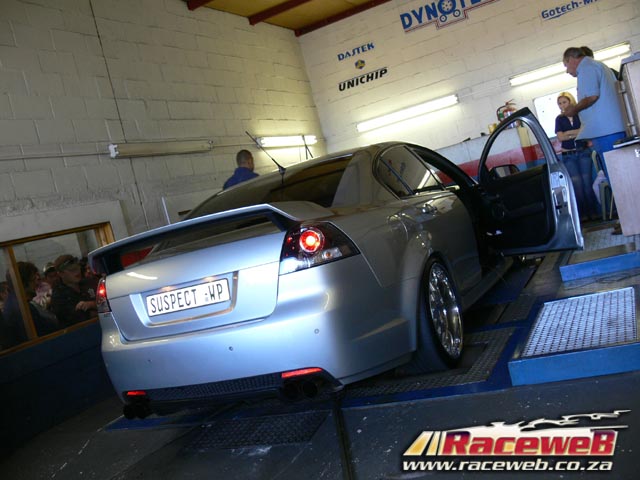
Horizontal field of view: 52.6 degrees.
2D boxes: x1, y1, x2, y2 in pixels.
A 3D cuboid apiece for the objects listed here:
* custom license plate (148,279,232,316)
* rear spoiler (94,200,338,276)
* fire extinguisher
[{"bbox_3d":[-0.651,0.287,3.171,0.518,0.112,0.012,-13,-7,28],"label":"custom license plate"},{"bbox_3d":[-0.651,-0.014,3.304,1.290,0.170,0.360,-13,3,28],"label":"rear spoiler"},{"bbox_3d":[2.541,-1.682,8.655,0.200,0.430,0.170,-13,3,27],"label":"fire extinguisher"}]

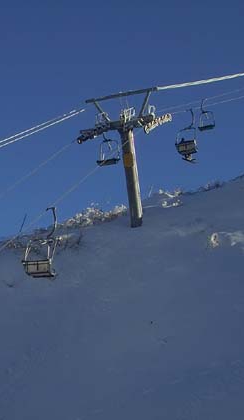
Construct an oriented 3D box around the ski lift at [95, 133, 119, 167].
[{"bbox_3d":[-0.771,-3.552,42.400,1.200,2.400,0.800,-4,-10,26],"label":"ski lift"}]

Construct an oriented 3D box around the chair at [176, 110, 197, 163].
[{"bbox_3d":[3.580,-4.158,42.400,1.200,2.750,0.950,-4,-10,26],"label":"chair"}]

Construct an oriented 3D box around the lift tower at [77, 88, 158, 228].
[{"bbox_3d":[0.310,-2.563,39.926,4.700,7.000,3.800,-4,2,26],"label":"lift tower"}]

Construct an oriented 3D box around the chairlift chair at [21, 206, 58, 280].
[{"bbox_3d":[-3.054,1.203,28.500,1.200,2.550,0.800,-4,-10,26],"label":"chairlift chair"}]

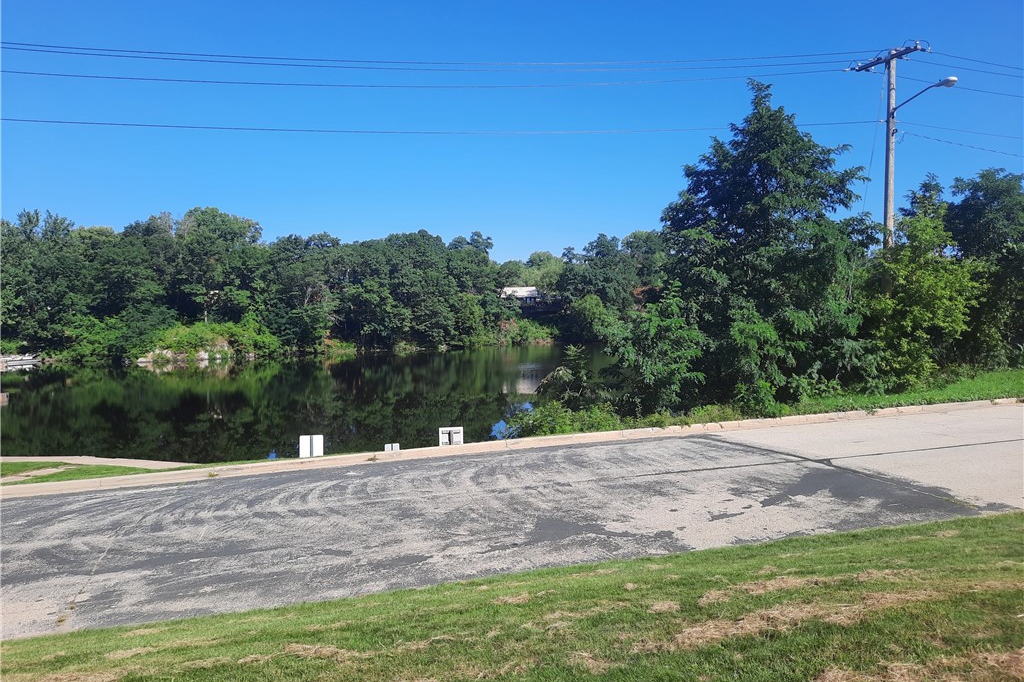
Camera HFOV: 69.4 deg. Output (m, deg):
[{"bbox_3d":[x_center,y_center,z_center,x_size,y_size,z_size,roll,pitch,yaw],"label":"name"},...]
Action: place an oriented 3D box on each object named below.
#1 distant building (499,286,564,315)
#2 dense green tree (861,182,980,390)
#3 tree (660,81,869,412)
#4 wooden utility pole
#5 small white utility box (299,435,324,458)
[{"bbox_3d":[3.692,-7.667,140.000,12.300,5.800,8.500,0,2,0],"label":"distant building"},{"bbox_3d":[12.705,-1.726,23.000,3.600,6.400,3.600,1,2,30],"label":"dense green tree"},{"bbox_3d":[7.273,-2.722,21.300,5.700,9.200,5.400,1,2,16],"label":"tree"},{"bbox_3d":[12.234,-4.073,24.000,0.400,10.900,2.400,-1,2,-26],"label":"wooden utility pole"},{"bbox_3d":[-4.013,2.116,14.800,0.480,0.450,0.280,0,2,-13],"label":"small white utility box"}]

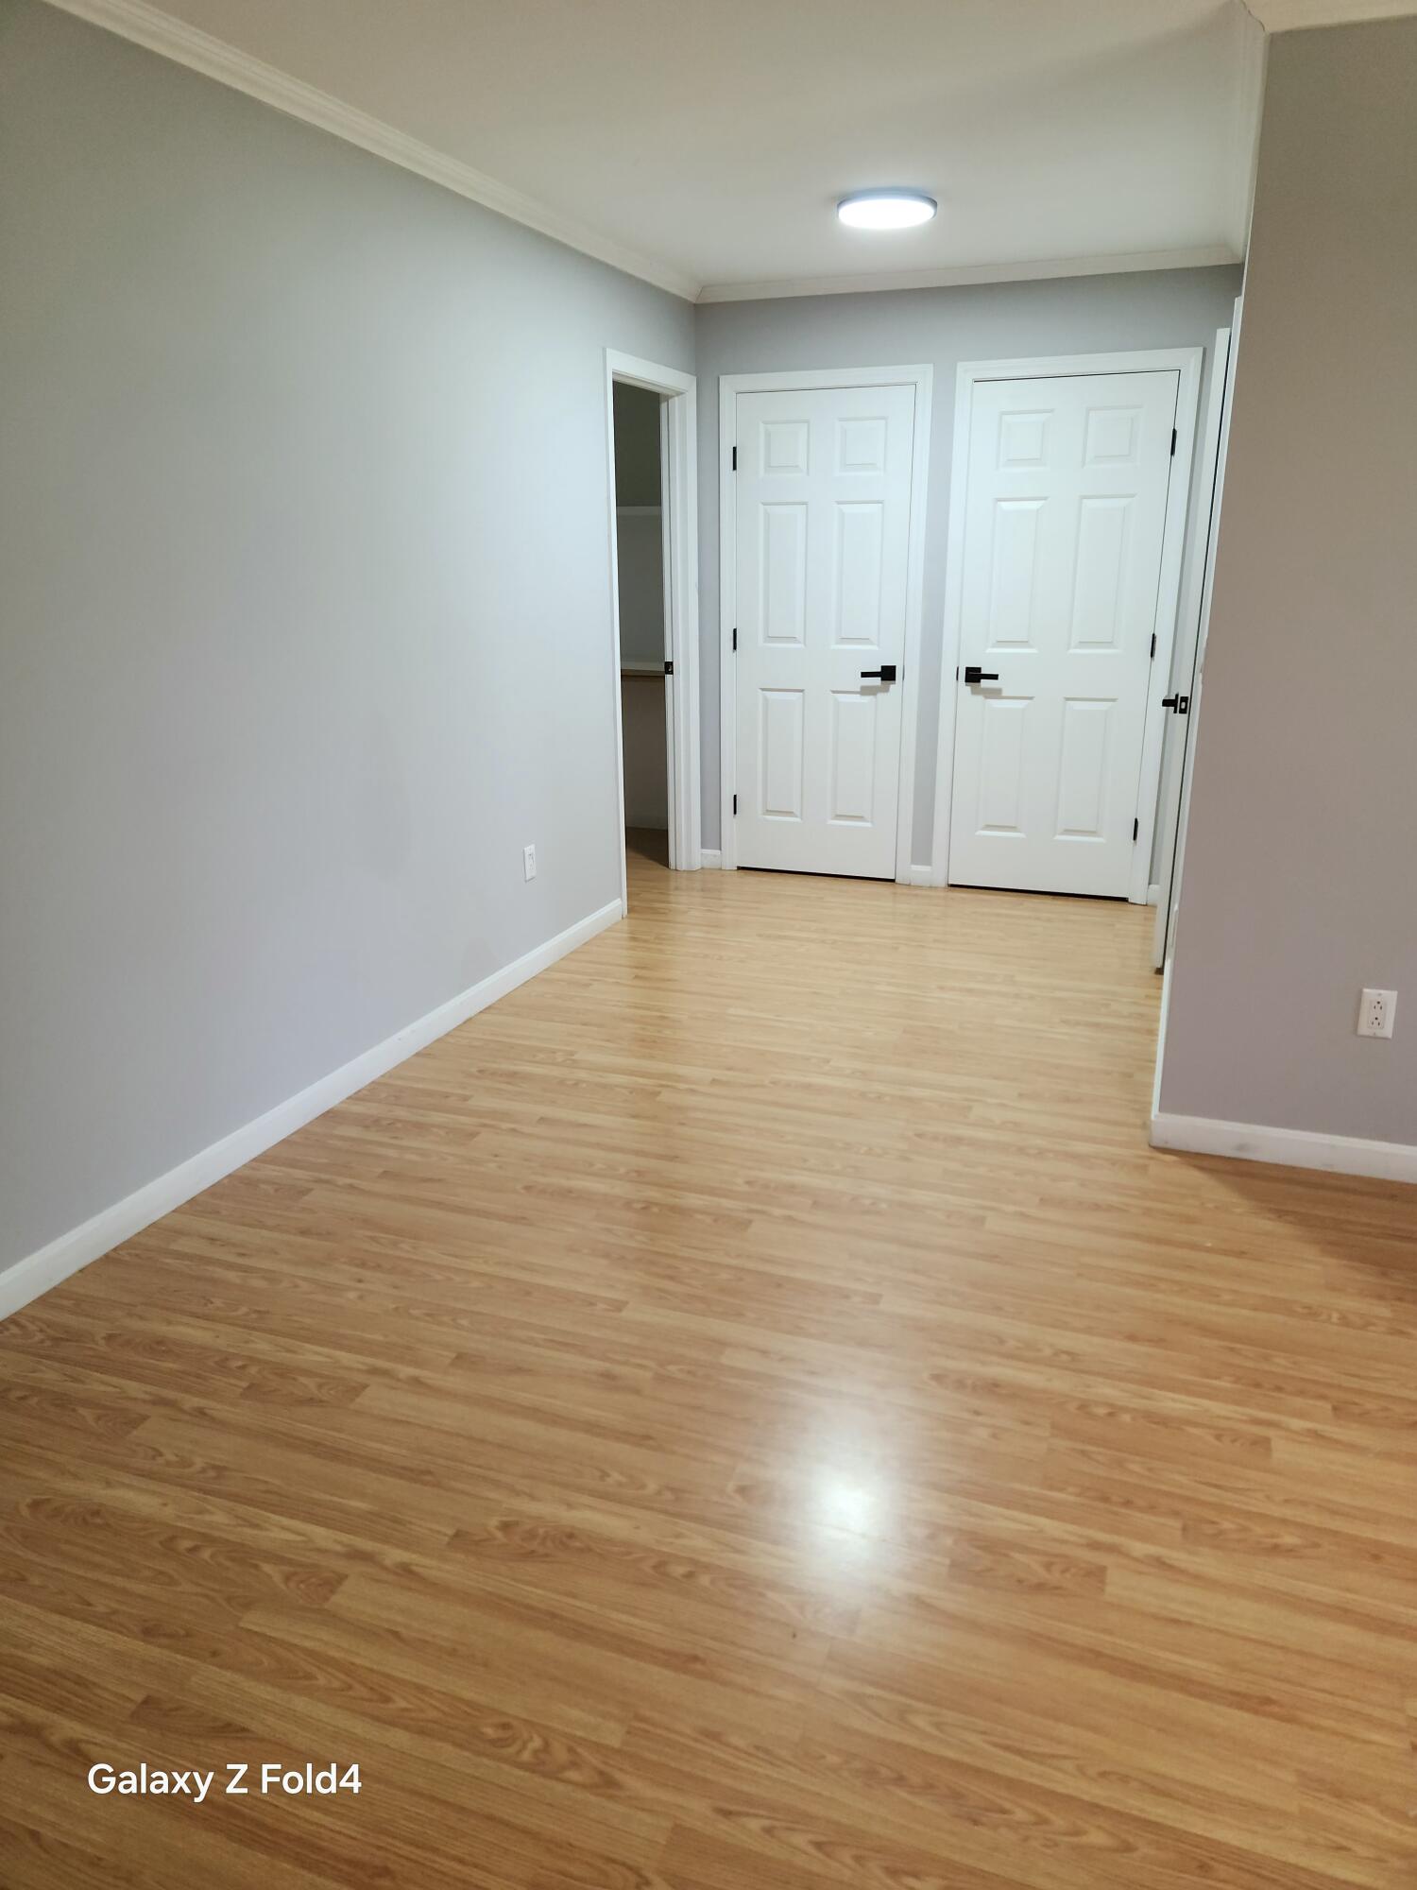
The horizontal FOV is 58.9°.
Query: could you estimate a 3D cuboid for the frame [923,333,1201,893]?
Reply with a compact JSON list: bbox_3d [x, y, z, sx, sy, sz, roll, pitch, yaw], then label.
[{"bbox_3d":[1.420,-1.235,5.117,0.898,2.118,0.120,6,19,20],"label":"frame"}]

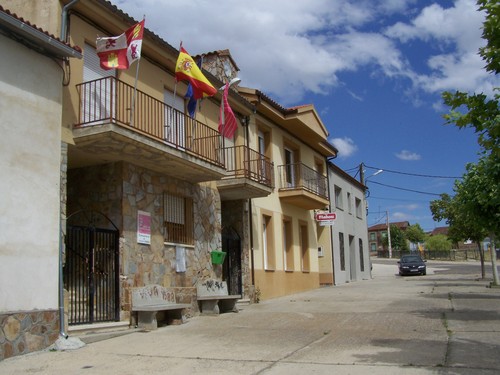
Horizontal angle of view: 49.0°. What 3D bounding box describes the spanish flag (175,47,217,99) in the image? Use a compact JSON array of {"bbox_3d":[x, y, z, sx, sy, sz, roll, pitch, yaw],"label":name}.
[{"bbox_3d":[-1.318,-2.807,13.400,1.000,1.200,0.400,-1,-11,-9],"label":"spanish flag"}]

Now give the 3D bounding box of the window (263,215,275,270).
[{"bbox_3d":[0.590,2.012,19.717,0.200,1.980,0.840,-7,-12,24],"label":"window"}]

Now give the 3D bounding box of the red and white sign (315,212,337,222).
[{"bbox_3d":[3.467,1.356,24.819,0.910,0.370,0.100,-7,-12,24],"label":"red and white sign"}]

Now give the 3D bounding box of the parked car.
[{"bbox_3d":[11.215,5.379,38.000,1.730,1.430,4.400,-5,-8,14],"label":"parked car"}]

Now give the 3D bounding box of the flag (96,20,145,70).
[{"bbox_3d":[-2.844,-3.130,12.100,1.050,0.980,0.400,-5,-11,13],"label":"flag"}]

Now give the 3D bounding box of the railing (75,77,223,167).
[{"bbox_3d":[-2.211,-1.376,13.682,0.960,1.000,5.100,-7,-11,23],"label":"railing"}]

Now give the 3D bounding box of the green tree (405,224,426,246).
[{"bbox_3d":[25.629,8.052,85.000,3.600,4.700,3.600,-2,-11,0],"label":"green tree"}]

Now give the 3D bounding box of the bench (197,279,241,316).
[{"bbox_3d":[-0.822,3.016,15.155,0.550,0.890,1.750,-7,-12,24],"label":"bench"}]

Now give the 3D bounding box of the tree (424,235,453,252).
[{"bbox_3d":[27.853,8.707,81.000,4.060,3.540,4.200,-7,-12,24],"label":"tree"}]

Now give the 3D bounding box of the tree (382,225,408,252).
[{"bbox_3d":[22.305,8.210,84.000,3.900,5.000,4.000,-7,-12,24],"label":"tree"}]

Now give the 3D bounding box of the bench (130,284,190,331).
[{"bbox_3d":[-1.986,2.712,12.640,0.550,0.930,1.720,-7,-12,24],"label":"bench"}]

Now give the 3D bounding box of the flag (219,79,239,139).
[{"bbox_3d":[-0.591,-2.144,15.091,0.520,1.580,0.350,-7,-12,24],"label":"flag"}]

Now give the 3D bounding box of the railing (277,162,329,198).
[{"bbox_3d":[2.394,-0.117,23.775,1.010,1.070,3.730,-7,-11,23],"label":"railing"}]

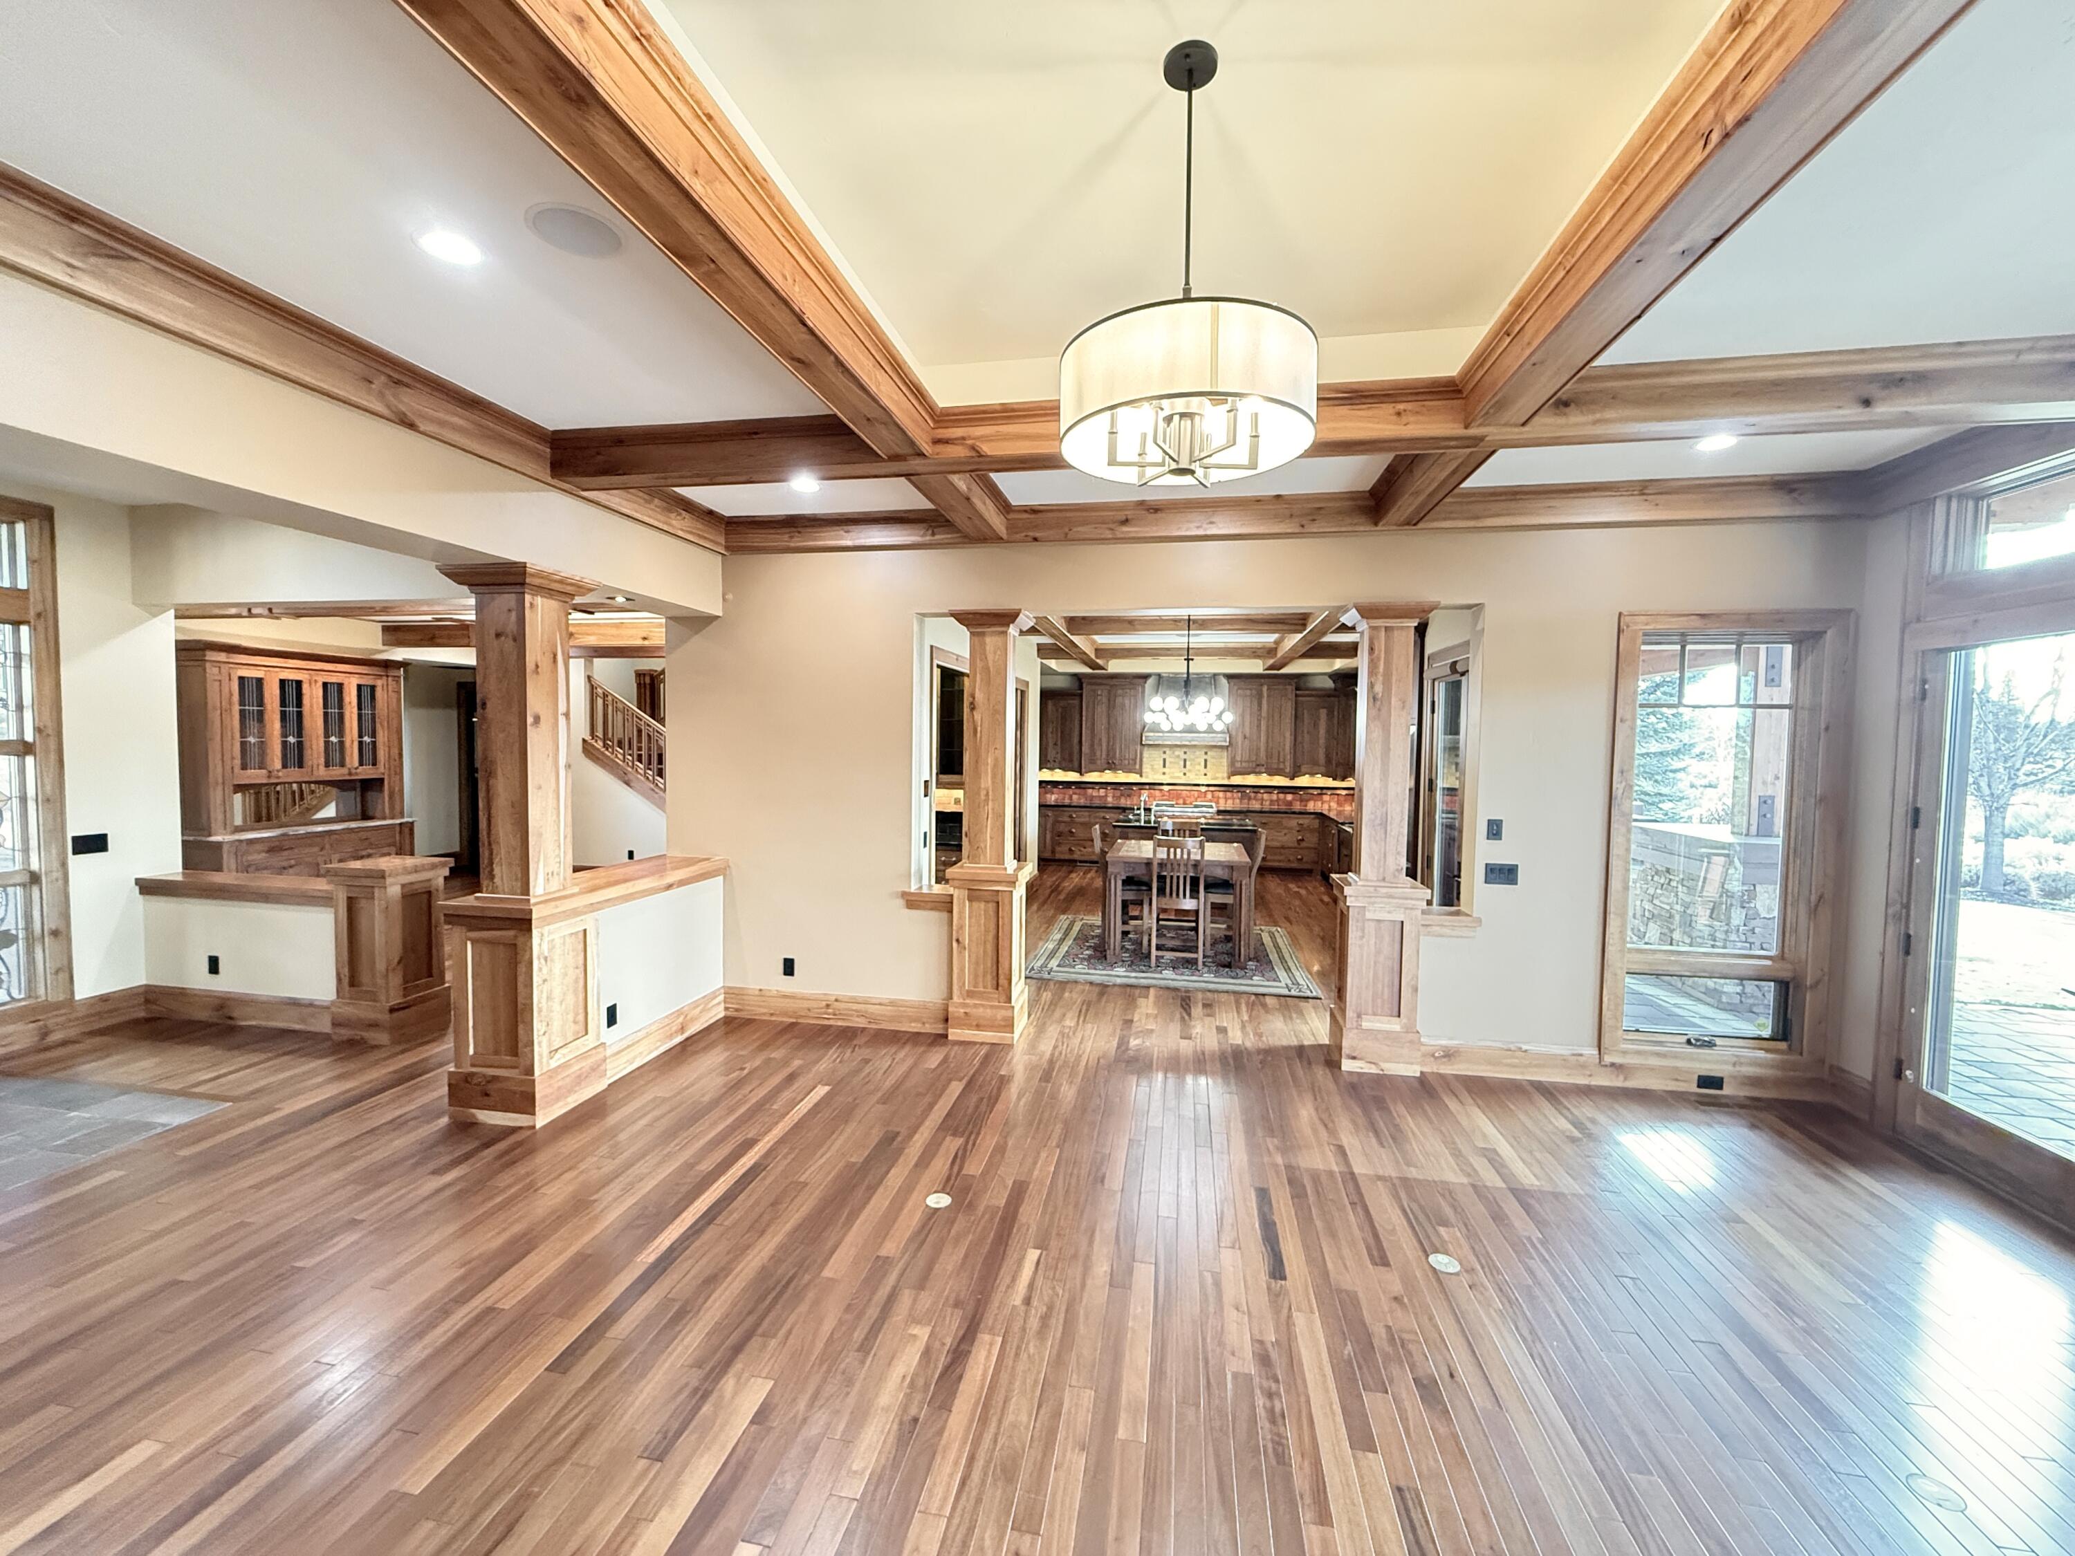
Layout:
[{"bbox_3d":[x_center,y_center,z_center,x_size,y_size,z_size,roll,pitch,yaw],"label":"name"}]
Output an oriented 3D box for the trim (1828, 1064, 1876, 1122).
[{"bbox_3d":[4.106,1.585,4.226,0.026,0.210,0.220,1,3,10],"label":"trim"}]

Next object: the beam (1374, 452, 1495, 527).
[{"bbox_3d":[1.842,-1.423,3.937,0.284,0.181,1.199,1,3,10],"label":"beam"}]

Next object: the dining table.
[{"bbox_3d":[1.321,1.148,7.877,1.225,0.936,1.280,1,3,10],"label":"dining table"}]

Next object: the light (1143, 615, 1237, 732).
[{"bbox_3d":[1.366,-0.978,7.535,0.802,1.117,0.808,1,3,10],"label":"light"}]

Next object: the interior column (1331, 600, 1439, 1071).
[{"bbox_3d":[2.122,0.363,5.194,0.485,2.786,0.502,1,3,10],"label":"interior column"}]

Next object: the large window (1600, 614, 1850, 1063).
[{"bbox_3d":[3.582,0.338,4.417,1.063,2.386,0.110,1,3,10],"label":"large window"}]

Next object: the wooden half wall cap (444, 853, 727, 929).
[{"bbox_3d":[-2.404,0.606,4.667,0.512,0.101,1.616,1,3,10],"label":"wooden half wall cap"}]

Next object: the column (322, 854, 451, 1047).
[{"bbox_3d":[-3.956,1.040,5.142,0.452,1.034,0.469,1,3,10],"label":"column"}]

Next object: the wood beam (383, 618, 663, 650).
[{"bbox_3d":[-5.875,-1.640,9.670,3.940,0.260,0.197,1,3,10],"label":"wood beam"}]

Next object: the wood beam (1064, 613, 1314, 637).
[{"bbox_3d":[1.553,-1.618,8.790,2.461,0.198,0.256,1,3,10],"label":"wood beam"}]

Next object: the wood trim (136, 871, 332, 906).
[{"bbox_3d":[-4.913,0.698,5.279,1.510,0.110,0.329,1,3,10],"label":"wood trim"}]

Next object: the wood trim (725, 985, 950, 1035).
[{"bbox_3d":[-1.382,1.576,5.710,1.631,0.227,0.030,1,3,10],"label":"wood trim"}]

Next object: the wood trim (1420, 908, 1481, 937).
[{"bbox_3d":[2.299,0.809,4.742,0.304,0.110,0.298,1,3,10],"label":"wood trim"}]

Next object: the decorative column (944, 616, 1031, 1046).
[{"bbox_3d":[-0.314,0.312,5.620,0.467,2.786,0.502,1,3,10],"label":"decorative column"}]

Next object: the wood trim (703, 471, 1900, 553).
[{"bbox_3d":[1.073,-1.448,4.695,6.167,0.216,0.146,1,3,10],"label":"wood trim"}]

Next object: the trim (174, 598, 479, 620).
[{"bbox_3d":[-7.018,-1.715,8.315,4.026,0.201,0.256,1,3,10],"label":"trim"}]

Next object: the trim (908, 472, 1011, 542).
[{"bbox_3d":[-0.406,-1.576,4.607,0.207,0.227,1.300,1,3,10],"label":"trim"}]

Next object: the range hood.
[{"bbox_3d":[2.346,-1.092,13.204,1.324,1.156,0.611,1,3,10],"label":"range hood"}]

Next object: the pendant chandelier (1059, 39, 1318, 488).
[{"bbox_3d":[0.367,-1.245,2.053,0.623,0.965,0.623,1,3,10],"label":"pendant chandelier"}]

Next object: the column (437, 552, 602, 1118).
[{"bbox_3d":[-2.692,0.339,4.410,0.536,2.786,0.538,1,3,10],"label":"column"}]

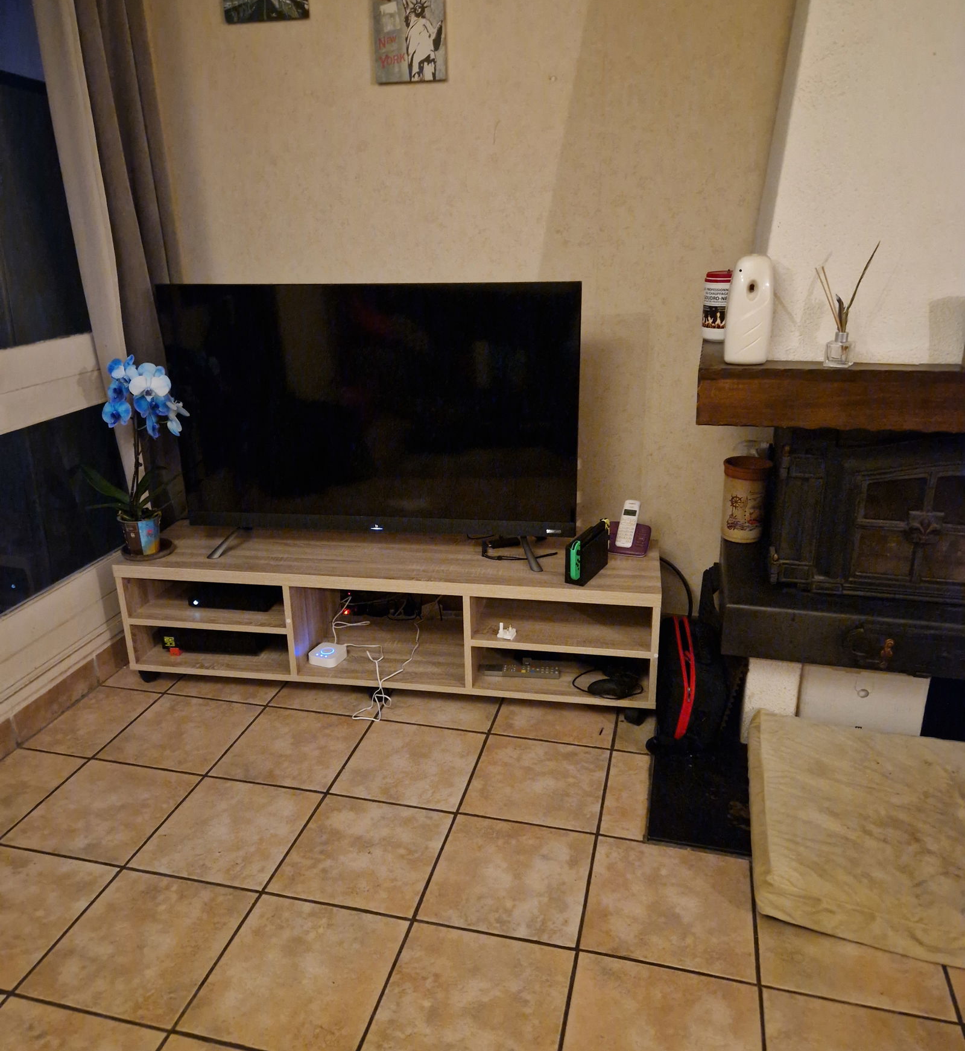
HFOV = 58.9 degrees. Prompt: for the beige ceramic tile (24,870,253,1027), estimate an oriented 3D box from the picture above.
[{"bbox_3d":[-0.680,0.842,1.726,0.333,0.010,0.333,4,21,13],"label":"beige ceramic tile"}]

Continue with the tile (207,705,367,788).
[{"bbox_3d":[-0.509,0.604,2.318,0.333,0.010,0.333,4,21,14],"label":"tile"}]

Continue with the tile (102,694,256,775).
[{"bbox_3d":[-0.850,0.590,2.433,0.333,0.010,0.333,4,21,13],"label":"tile"}]

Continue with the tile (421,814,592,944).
[{"bbox_3d":[0.064,0.772,1.879,0.333,0.010,0.333,4,21,13],"label":"tile"}]

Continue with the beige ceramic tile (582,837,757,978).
[{"bbox_3d":[0.391,0.786,1.776,0.333,0.010,0.333,4,21,14],"label":"beige ceramic tile"}]

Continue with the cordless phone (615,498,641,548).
[{"bbox_3d":[0.443,-0.002,2.587,0.048,0.149,0.026,7,-14,22],"label":"cordless phone"}]

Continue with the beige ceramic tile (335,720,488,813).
[{"bbox_3d":[-0.186,0.634,2.267,0.333,0.010,0.333,4,21,13],"label":"beige ceramic tile"}]

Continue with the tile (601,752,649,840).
[{"bbox_3d":[0.364,0.672,2.143,0.100,0.010,0.333,4,21,13],"label":"tile"}]

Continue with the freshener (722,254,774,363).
[{"bbox_3d":[0.558,-0.454,1.786,0.081,0.222,0.072,3,21,11],"label":"freshener"}]

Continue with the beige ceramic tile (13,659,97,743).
[{"bbox_3d":[-1.245,0.510,2.502,0.010,0.085,0.327,5,21,16],"label":"beige ceramic tile"}]

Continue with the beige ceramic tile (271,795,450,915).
[{"bbox_3d":[-0.267,0.749,1.957,0.333,0.010,0.333,4,21,13],"label":"beige ceramic tile"}]

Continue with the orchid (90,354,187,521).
[{"bbox_3d":[-0.992,-0.233,2.417,0.260,0.473,0.180,3,21,11],"label":"orchid"}]

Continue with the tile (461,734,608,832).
[{"bbox_3d":[0.146,0.657,2.195,0.333,0.010,0.333,4,21,13],"label":"tile"}]

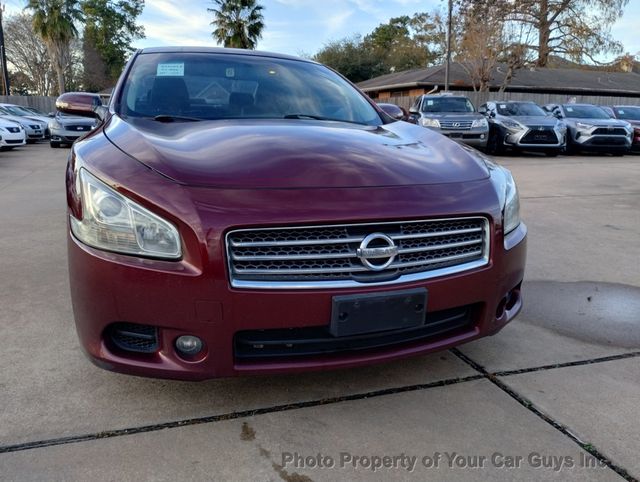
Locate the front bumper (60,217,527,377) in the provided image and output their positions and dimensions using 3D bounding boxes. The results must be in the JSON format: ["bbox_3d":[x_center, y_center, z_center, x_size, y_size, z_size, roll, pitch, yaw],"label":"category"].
[{"bbox_3d":[0.092,0.134,1.860,1.820,0.520,0.580,-4,14,-20],"label":"front bumper"}]

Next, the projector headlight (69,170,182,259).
[{"bbox_3d":[-0.662,-0.098,1.735,0.330,0.250,0.540,-4,14,-20],"label":"projector headlight"}]

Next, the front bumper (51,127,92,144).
[{"bbox_3d":[-7.785,-3.451,16.857,1.780,0.540,0.600,-4,14,-22],"label":"front bumper"}]

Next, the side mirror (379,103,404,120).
[{"bbox_3d":[0.432,-0.835,3.402,0.240,0.145,0.150,-4,14,-20],"label":"side mirror"}]

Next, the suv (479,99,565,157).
[{"bbox_3d":[6.174,-3.695,16.819,1.910,1.710,4.890,1,13,-1],"label":"suv"}]

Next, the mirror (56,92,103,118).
[{"bbox_3d":[-1.272,-0.723,2.774,0.240,0.145,0.150,-4,14,-20],"label":"mirror"}]

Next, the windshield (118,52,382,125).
[{"bbox_3d":[-0.370,-0.879,2.936,1.460,0.420,0.860,-4,14,-20],"label":"windshield"}]

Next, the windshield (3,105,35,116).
[{"bbox_3d":[-13.979,-6.017,24.000,0.850,0.420,1.450,6,14,21],"label":"windshield"}]

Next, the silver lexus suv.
[{"bbox_3d":[3.708,-3.559,15.740,1.910,1.860,4.800,2,13,3],"label":"silver lexus suv"}]

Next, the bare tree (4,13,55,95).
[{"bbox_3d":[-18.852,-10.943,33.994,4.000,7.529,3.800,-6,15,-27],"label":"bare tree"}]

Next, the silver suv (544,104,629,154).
[{"bbox_3d":[8.825,-3.912,17.967,1.880,1.700,4.600,1,13,-1],"label":"silver suv"}]

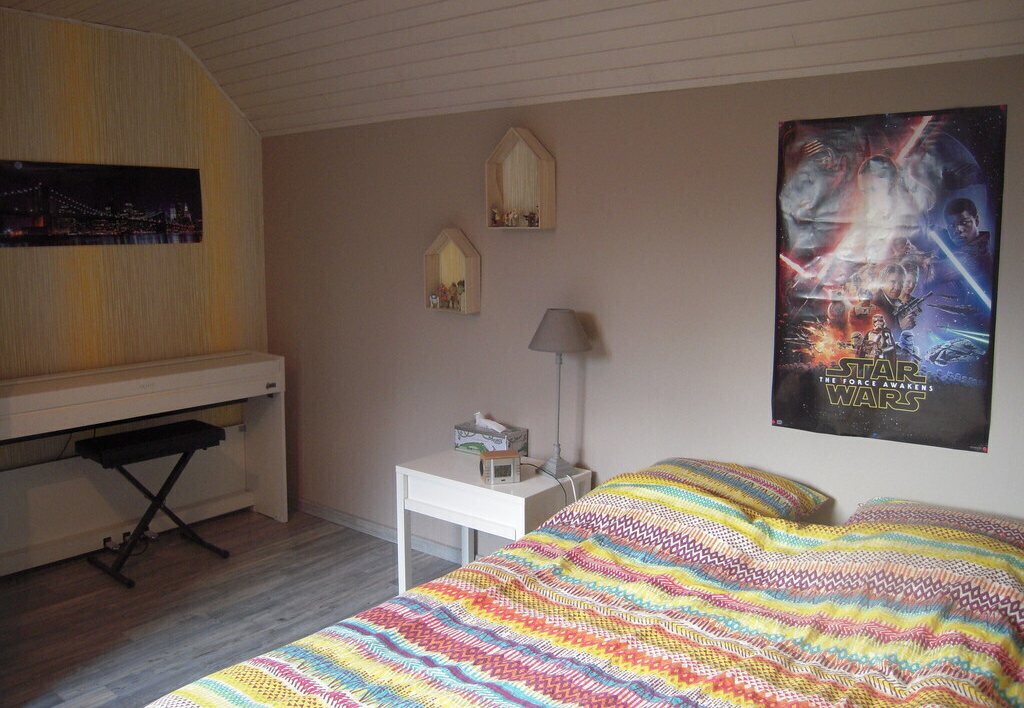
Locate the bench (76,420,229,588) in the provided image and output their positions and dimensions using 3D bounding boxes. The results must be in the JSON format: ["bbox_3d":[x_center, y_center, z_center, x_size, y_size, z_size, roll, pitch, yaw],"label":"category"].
[{"bbox_3d":[-1.502,0.607,3.499,0.420,0.535,0.520,7,10,37],"label":"bench"}]

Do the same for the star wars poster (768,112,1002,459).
[{"bbox_3d":[1.035,-0.208,2.341,0.598,0.910,0.020,7,10,37],"label":"star wars poster"}]

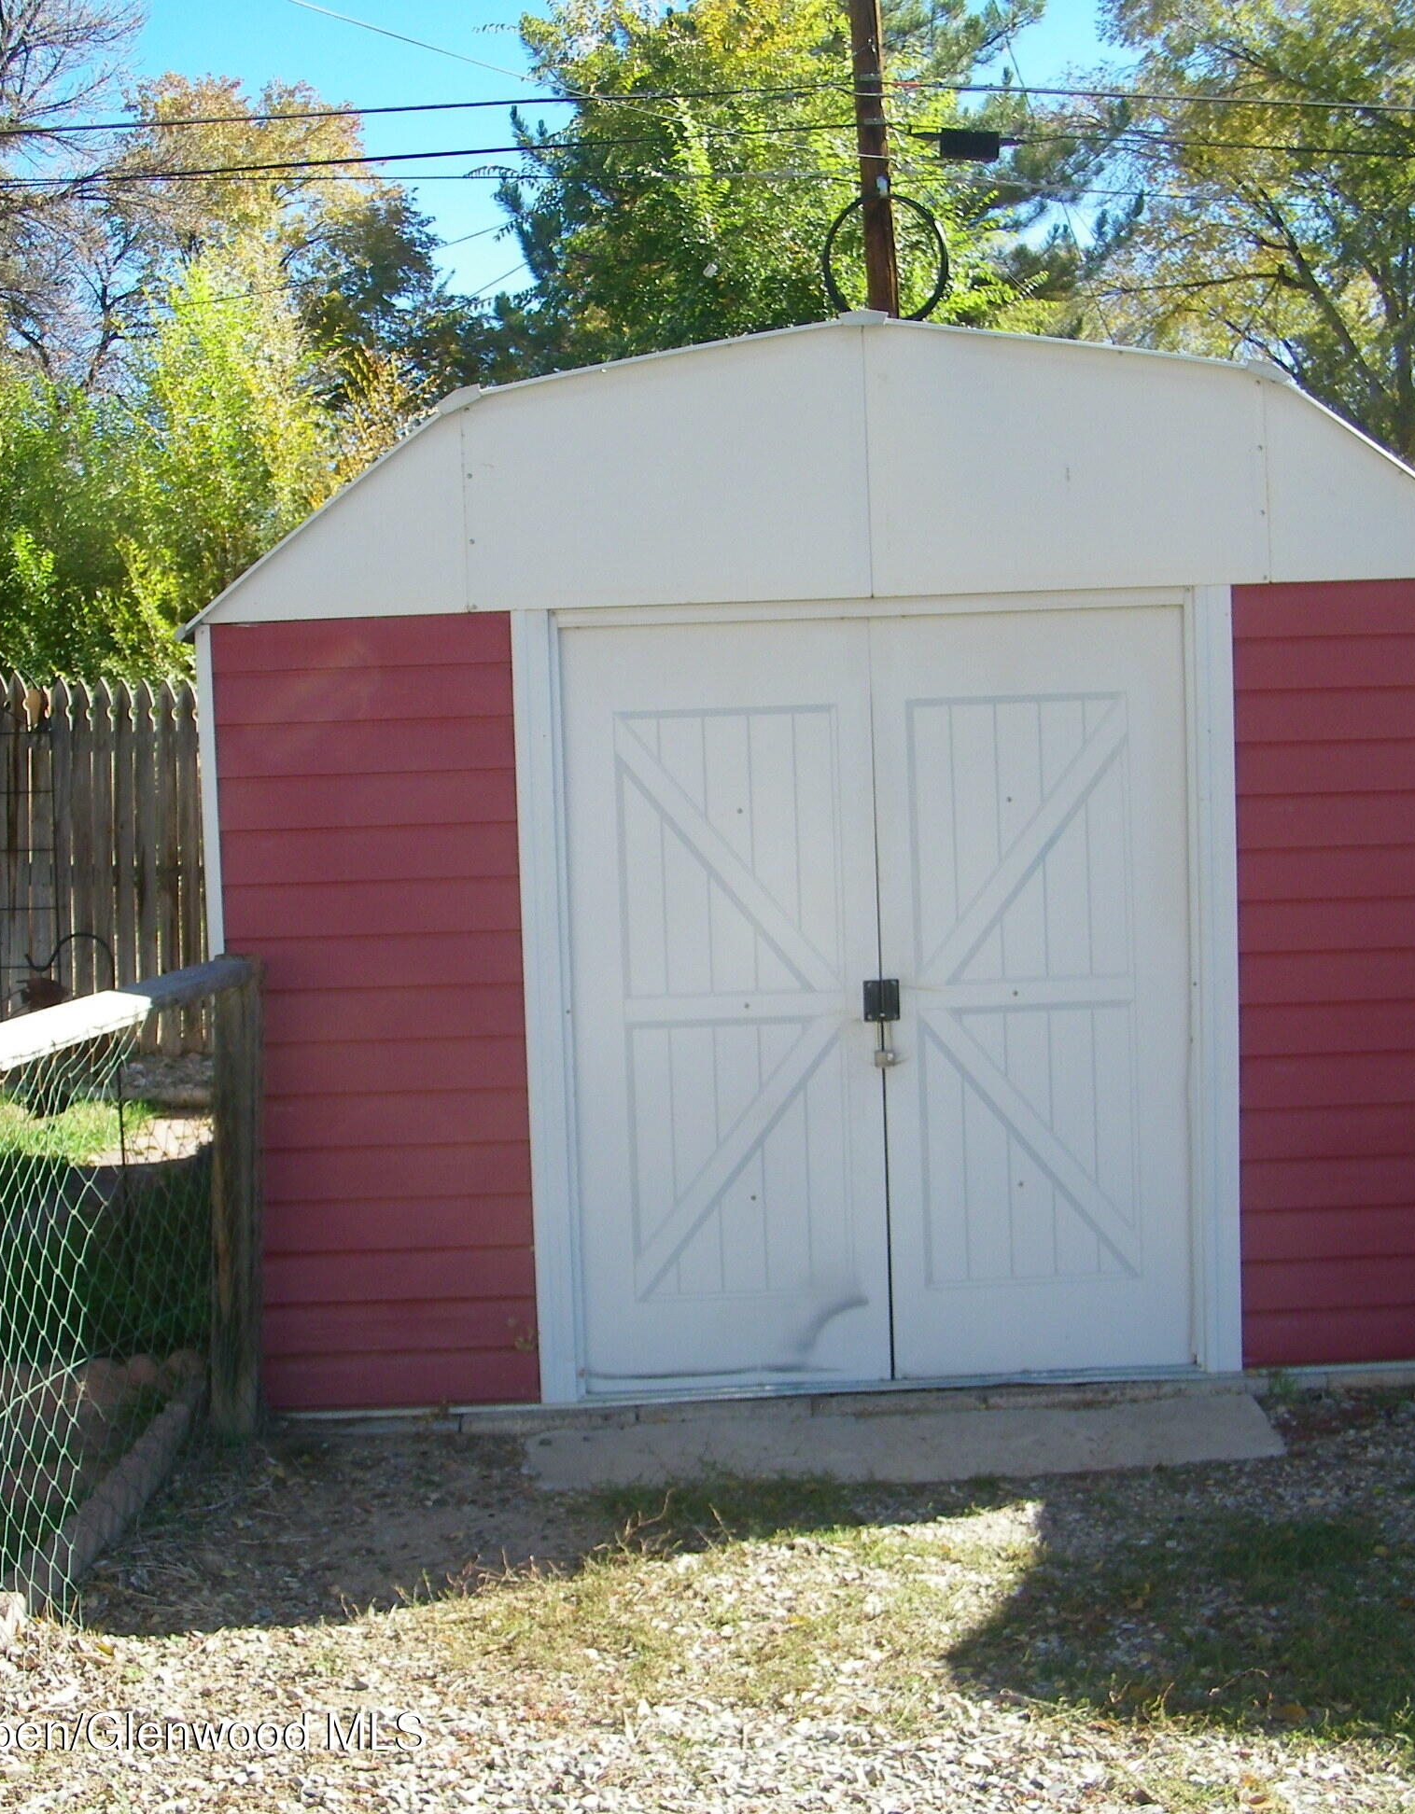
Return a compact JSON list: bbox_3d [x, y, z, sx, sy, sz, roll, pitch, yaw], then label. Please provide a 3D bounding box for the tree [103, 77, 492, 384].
[{"bbox_3d":[-5.503,-5.981,30.418,5.600,10.420,5.600,-2,5,0],"label":"tree"}]

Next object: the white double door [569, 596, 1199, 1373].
[{"bbox_3d":[0.395,0.219,5.118,1.424,1.749,0.050,-2,5,-1],"label":"white double door"}]

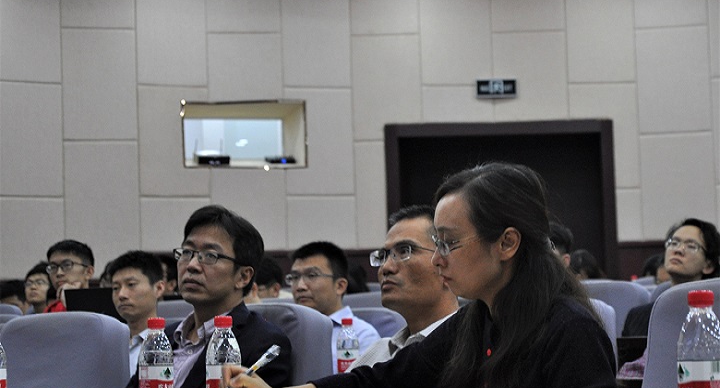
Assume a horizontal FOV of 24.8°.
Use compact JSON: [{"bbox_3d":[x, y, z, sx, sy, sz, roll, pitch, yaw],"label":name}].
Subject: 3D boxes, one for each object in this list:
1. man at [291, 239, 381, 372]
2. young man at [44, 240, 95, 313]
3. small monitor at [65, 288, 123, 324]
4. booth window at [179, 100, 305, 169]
[{"bbox_3d":[-0.200,0.760,5.380,0.520,1.200,0.750,-5,-5,40],"label":"man"},{"bbox_3d":[-1.380,0.830,7.250,0.520,1.240,0.720,-5,-5,37],"label":"young man"},{"bbox_3d":[-0.930,0.475,6.400,0.345,0.225,0.280,-3,-4,25],"label":"small monitor"},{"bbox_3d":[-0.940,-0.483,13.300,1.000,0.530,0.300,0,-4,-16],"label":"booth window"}]

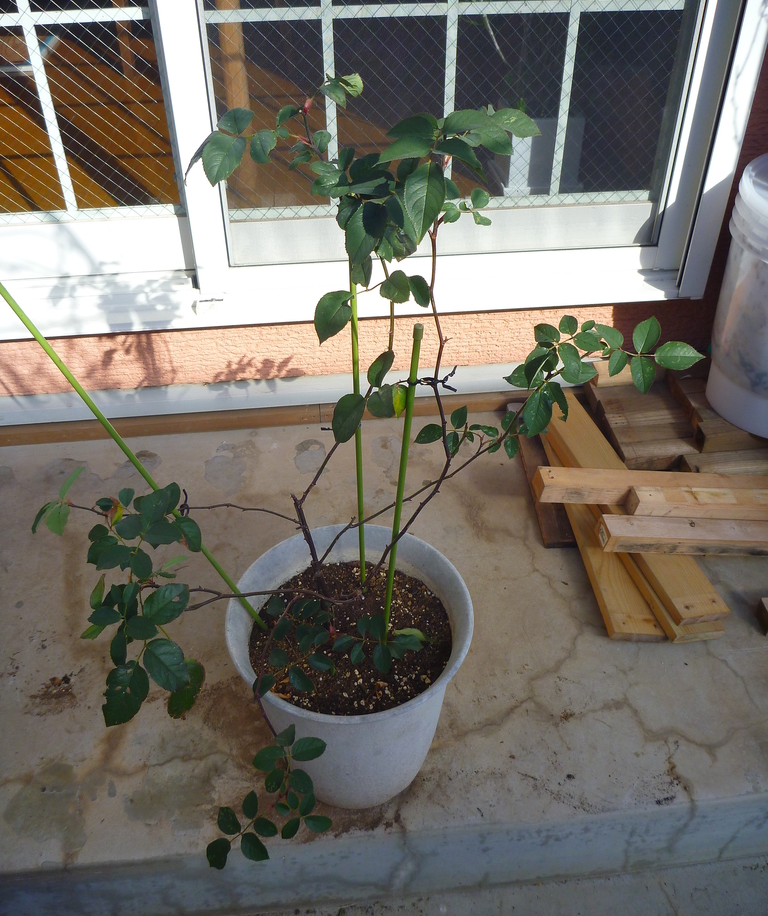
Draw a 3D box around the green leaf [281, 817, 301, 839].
[{"bbox_3d":[-0.098,0.386,0.865,0.016,0.005,0.027,32,54,23],"label":"green leaf"}]

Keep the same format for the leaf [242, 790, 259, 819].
[{"bbox_3d":[-0.163,0.429,1.025,0.018,0.010,0.034,0,52,-5],"label":"leaf"}]

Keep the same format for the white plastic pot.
[{"bbox_3d":[-0.039,0.295,1.095,0.307,0.274,0.307,-1,39,0],"label":"white plastic pot"}]

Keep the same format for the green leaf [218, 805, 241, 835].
[{"bbox_3d":[-0.180,0.420,0.960,0.025,0.008,0.035,-41,90,-26],"label":"green leaf"}]

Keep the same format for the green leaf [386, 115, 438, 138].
[{"bbox_3d":[0.022,-0.270,0.674,0.043,0.012,0.031,-7,60,-16],"label":"green leaf"}]

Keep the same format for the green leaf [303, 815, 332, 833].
[{"bbox_3d":[-0.080,0.444,1.015,0.037,0.010,0.018,15,53,9],"label":"green leaf"}]

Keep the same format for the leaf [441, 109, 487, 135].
[{"bbox_3d":[0.071,-0.288,0.718,0.042,0.012,0.022,-17,74,-1],"label":"leaf"}]

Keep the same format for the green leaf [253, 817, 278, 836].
[{"bbox_3d":[-0.124,0.385,0.865,0.031,0.006,0.017,23,51,16],"label":"green leaf"}]

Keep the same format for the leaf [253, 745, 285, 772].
[{"bbox_3d":[-0.123,0.319,0.880,0.037,0.006,0.025,-17,64,-15],"label":"leaf"}]

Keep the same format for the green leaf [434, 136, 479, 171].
[{"bbox_3d":[0.060,-0.254,0.690,0.049,0.010,0.030,31,56,25],"label":"green leaf"}]

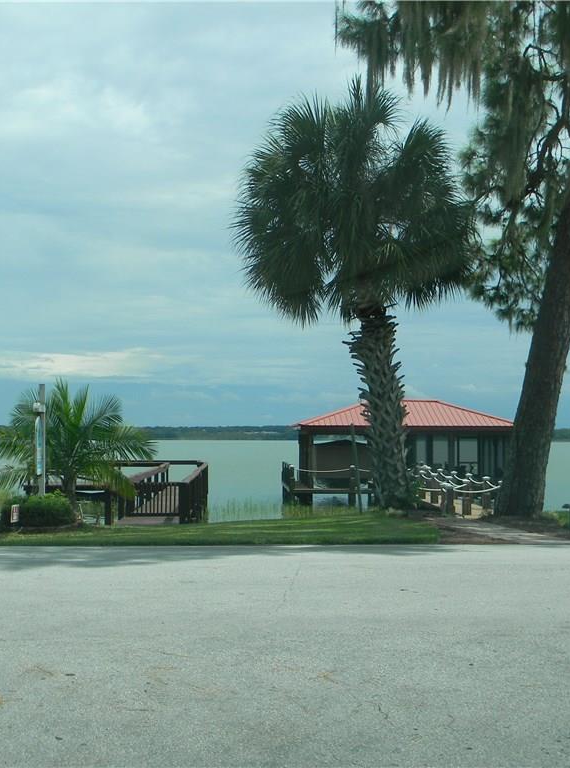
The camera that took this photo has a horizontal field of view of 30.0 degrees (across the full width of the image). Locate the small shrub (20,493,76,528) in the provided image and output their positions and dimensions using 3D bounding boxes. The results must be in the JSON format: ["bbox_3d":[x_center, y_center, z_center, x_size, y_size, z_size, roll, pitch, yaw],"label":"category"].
[{"bbox_3d":[-3.826,2.004,16.921,0.950,0.580,0.850,0,-3,0],"label":"small shrub"}]

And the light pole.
[{"bbox_3d":[-3.959,1.108,17.166,0.190,2.210,0.180,0,-3,0],"label":"light pole"}]

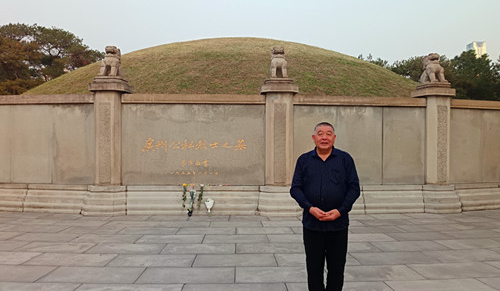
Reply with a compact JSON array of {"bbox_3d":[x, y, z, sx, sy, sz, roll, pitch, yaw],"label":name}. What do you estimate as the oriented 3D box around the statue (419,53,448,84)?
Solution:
[{"bbox_3d":[4.173,-1.735,8.528,0.360,0.678,0.450,0,1,-11],"label":"statue"}]

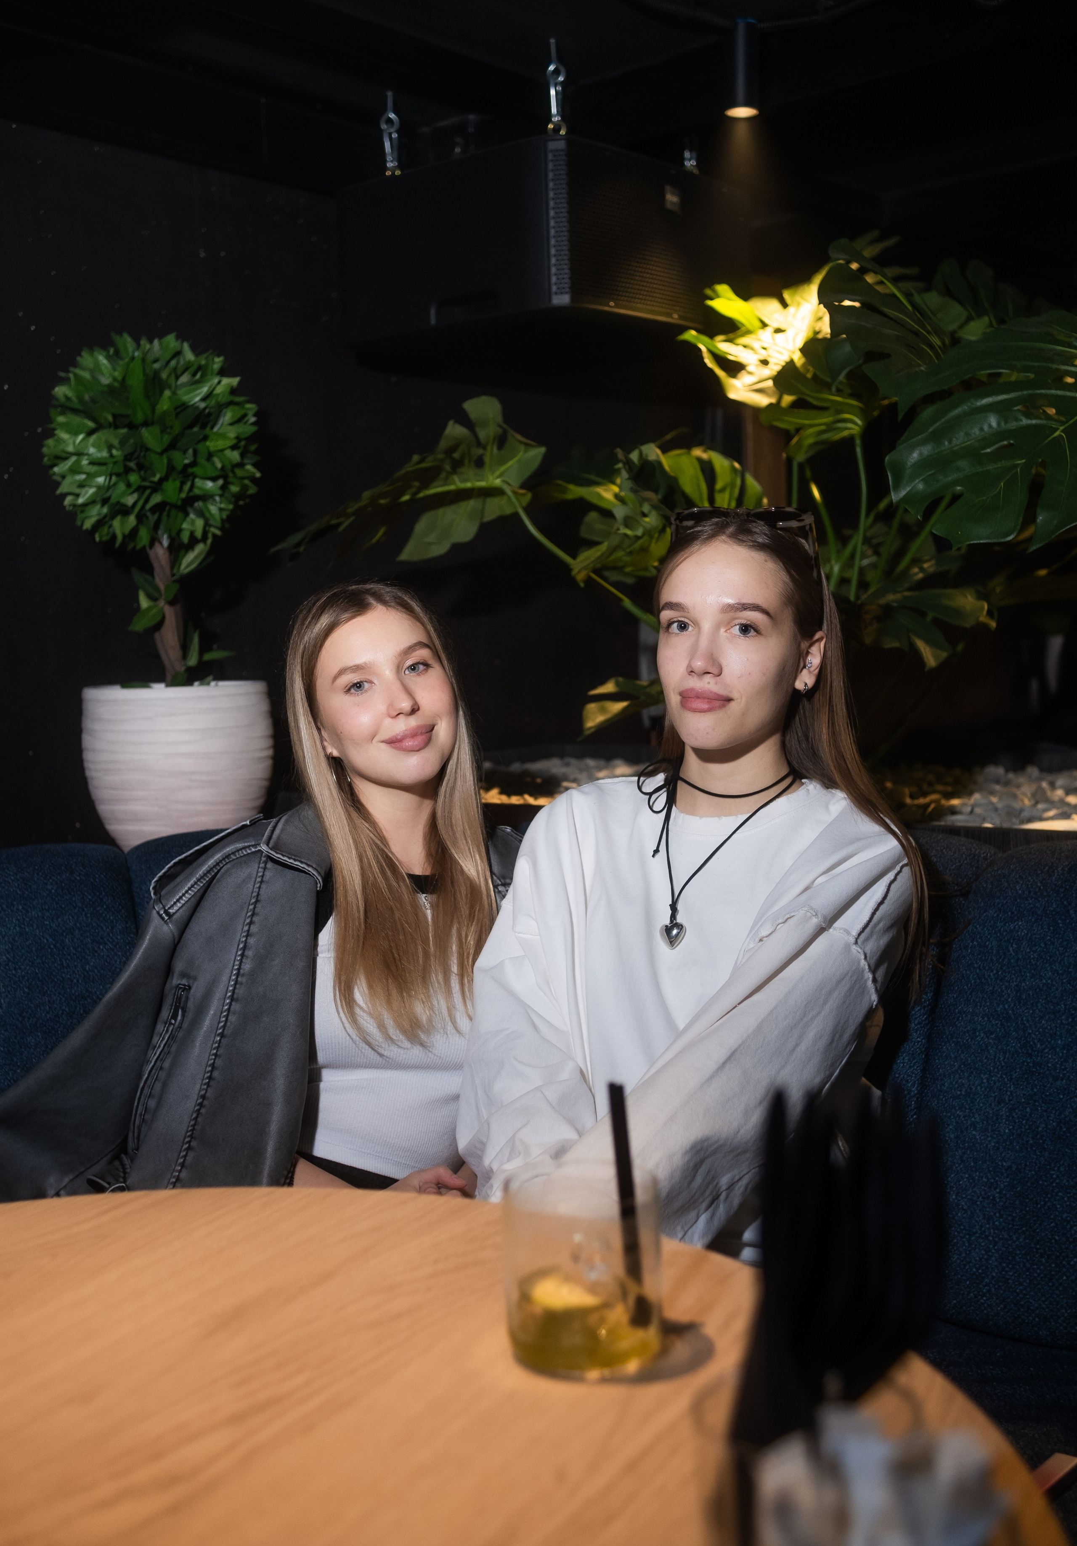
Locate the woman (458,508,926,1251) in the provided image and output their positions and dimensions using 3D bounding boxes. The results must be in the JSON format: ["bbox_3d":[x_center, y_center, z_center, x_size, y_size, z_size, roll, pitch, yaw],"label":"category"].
[{"bbox_3d":[0.060,0.400,1.320,0.500,1.270,0.720,2,3,19],"label":"woman"}]

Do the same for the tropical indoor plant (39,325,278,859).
[{"bbox_3d":[-0.493,-0.228,2.050,0.285,0.690,0.285,1,3,0],"label":"tropical indoor plant"}]

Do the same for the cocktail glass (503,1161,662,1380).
[{"bbox_3d":[0.024,0.271,0.865,0.086,0.092,0.086,1,3,0],"label":"cocktail glass"}]

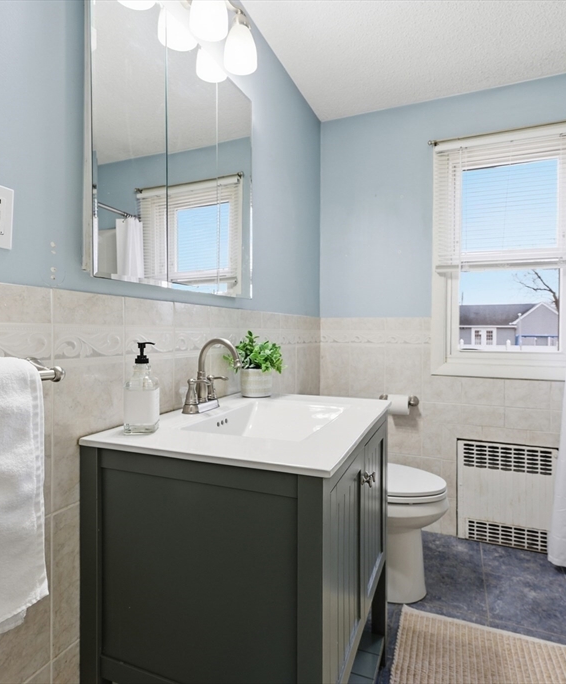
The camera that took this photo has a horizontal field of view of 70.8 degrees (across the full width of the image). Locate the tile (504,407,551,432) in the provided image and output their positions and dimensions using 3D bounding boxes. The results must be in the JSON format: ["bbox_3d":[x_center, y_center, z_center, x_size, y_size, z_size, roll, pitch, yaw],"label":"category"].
[{"bbox_3d":[1.275,0.402,2.080,0.205,0.115,0.010,1,1,24],"label":"tile"}]

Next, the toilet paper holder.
[{"bbox_3d":[0.667,0.331,2.271,0.217,0.058,0.075,0,1,23],"label":"toilet paper holder"}]

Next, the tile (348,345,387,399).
[{"bbox_3d":[0.515,0.182,2.417,0.203,0.308,0.010,1,1,24],"label":"tile"}]

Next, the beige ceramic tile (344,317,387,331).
[{"bbox_3d":[0.504,-0.107,2.379,0.214,0.074,0.010,0,1,23],"label":"beige ceramic tile"}]

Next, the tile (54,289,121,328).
[{"bbox_3d":[-0.471,-0.080,0.971,0.010,0.079,0.203,1,1,24],"label":"tile"}]

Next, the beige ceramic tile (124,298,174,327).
[{"bbox_3d":[-0.388,-0.084,1.157,0.010,0.079,0.203,1,1,24],"label":"beige ceramic tile"}]

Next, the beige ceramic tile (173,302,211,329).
[{"bbox_3d":[-0.305,-0.087,1.342,0.010,0.079,0.203,1,1,24],"label":"beige ceramic tile"}]

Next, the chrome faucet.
[{"bbox_3d":[-0.202,0.098,1.218,0.169,0.224,0.158,0,1,23],"label":"chrome faucet"}]

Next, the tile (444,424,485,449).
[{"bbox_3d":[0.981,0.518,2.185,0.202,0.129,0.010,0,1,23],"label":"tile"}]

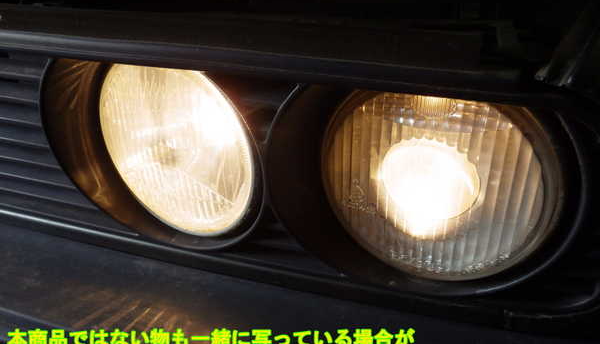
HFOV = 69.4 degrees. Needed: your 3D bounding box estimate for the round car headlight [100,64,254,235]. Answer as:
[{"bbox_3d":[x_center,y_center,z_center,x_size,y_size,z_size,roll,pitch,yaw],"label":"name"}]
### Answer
[{"bbox_3d":[-0.084,-0.026,0.339,0.147,0.147,0.080,14,30,25],"label":"round car headlight"}]

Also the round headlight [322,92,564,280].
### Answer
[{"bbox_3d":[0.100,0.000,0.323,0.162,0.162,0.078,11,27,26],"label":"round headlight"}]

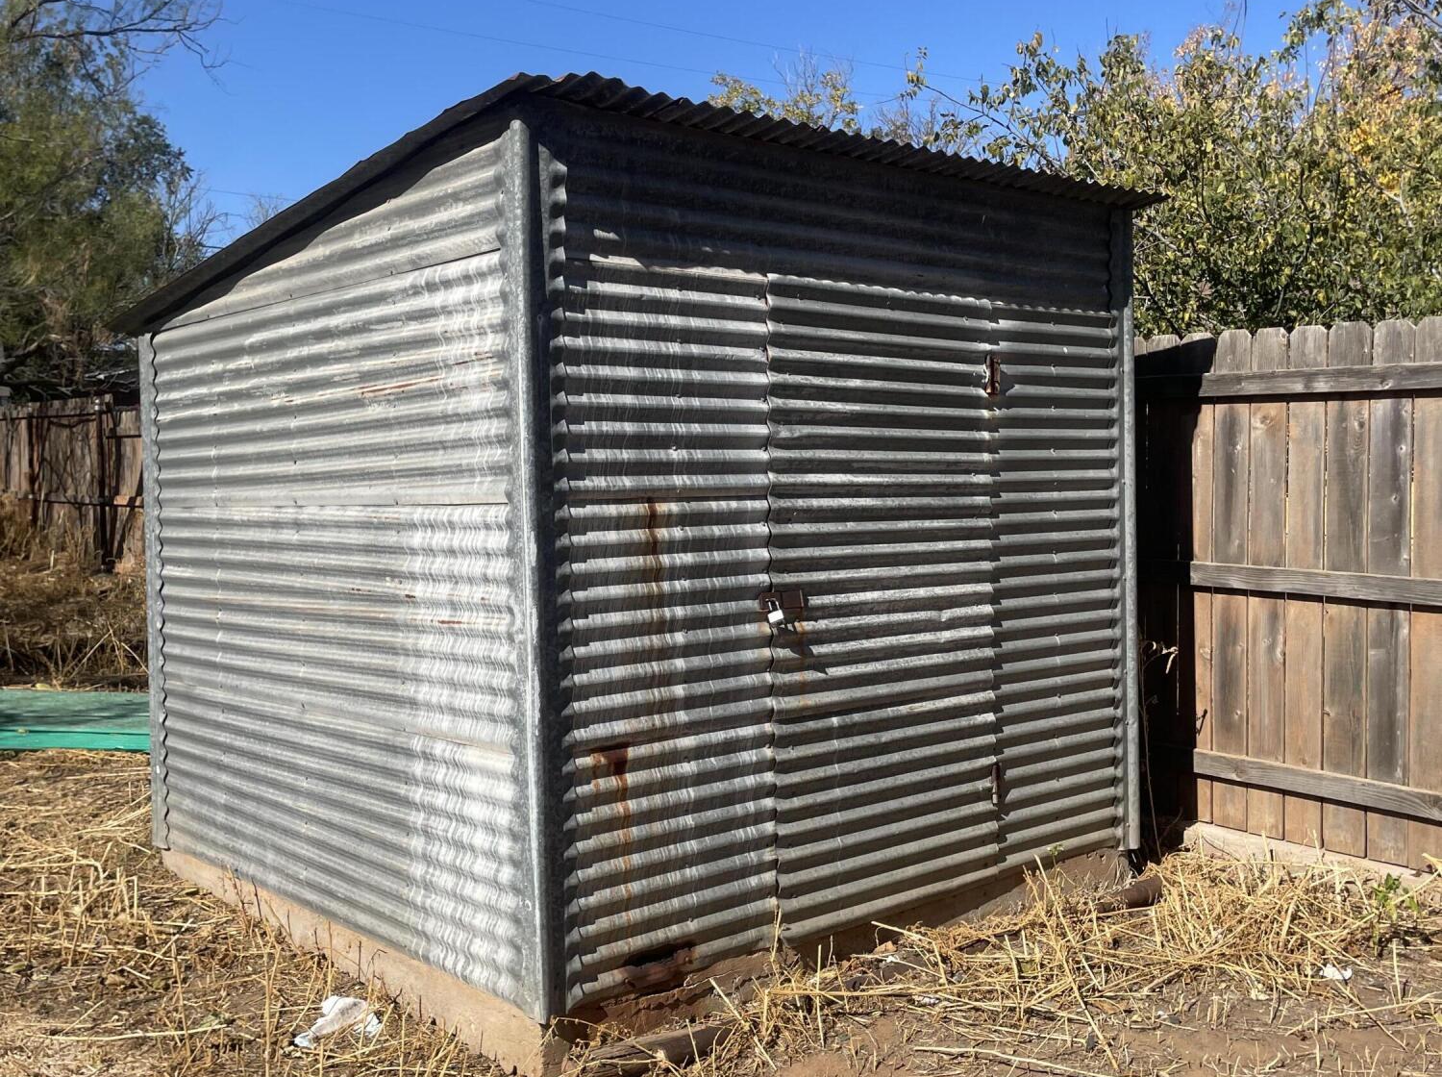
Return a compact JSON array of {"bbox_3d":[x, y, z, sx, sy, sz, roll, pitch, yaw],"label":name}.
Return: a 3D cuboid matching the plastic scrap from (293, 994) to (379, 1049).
[{"bbox_3d":[-1.010,1.262,3.790,0.210,0.060,0.220,-1,2,-15],"label":"plastic scrap"}]

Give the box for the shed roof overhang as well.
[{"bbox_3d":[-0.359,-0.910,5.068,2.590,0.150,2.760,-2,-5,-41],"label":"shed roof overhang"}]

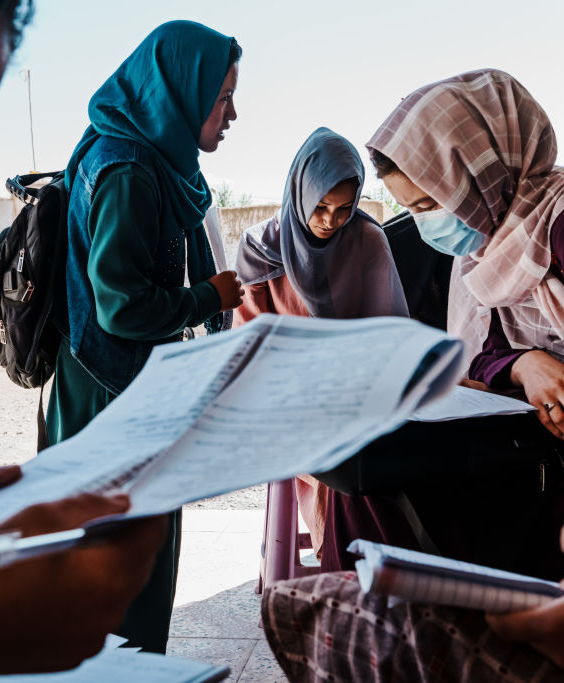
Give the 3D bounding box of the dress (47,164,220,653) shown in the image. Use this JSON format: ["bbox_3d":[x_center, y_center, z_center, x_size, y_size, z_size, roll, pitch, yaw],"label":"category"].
[{"bbox_3d":[-0.288,0.170,2.033,0.330,1.100,0.450,-2,3,-8],"label":"dress"}]

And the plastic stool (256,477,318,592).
[{"bbox_3d":[0.090,0.560,2.742,0.350,0.450,0.350,-2,3,0],"label":"plastic stool"}]

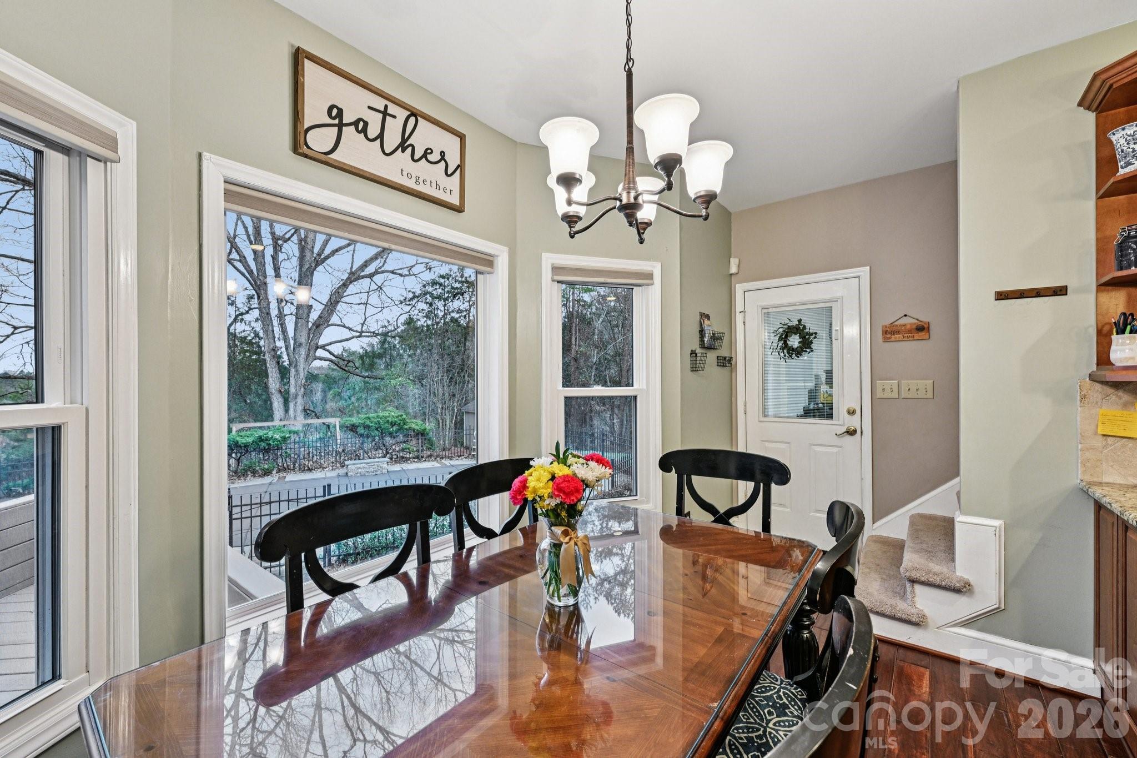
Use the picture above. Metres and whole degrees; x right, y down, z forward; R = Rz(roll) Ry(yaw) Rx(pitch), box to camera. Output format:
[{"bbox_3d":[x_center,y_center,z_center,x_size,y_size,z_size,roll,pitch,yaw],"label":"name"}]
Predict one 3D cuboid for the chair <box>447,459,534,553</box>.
[{"bbox_3d":[-0.100,0.833,1.595,0.570,1.010,0.530,0,0,45],"label":"chair"}]

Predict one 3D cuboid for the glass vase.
[{"bbox_3d":[-0.019,0.469,1.149,0.125,0.212,0.125,0,0,0],"label":"glass vase"}]

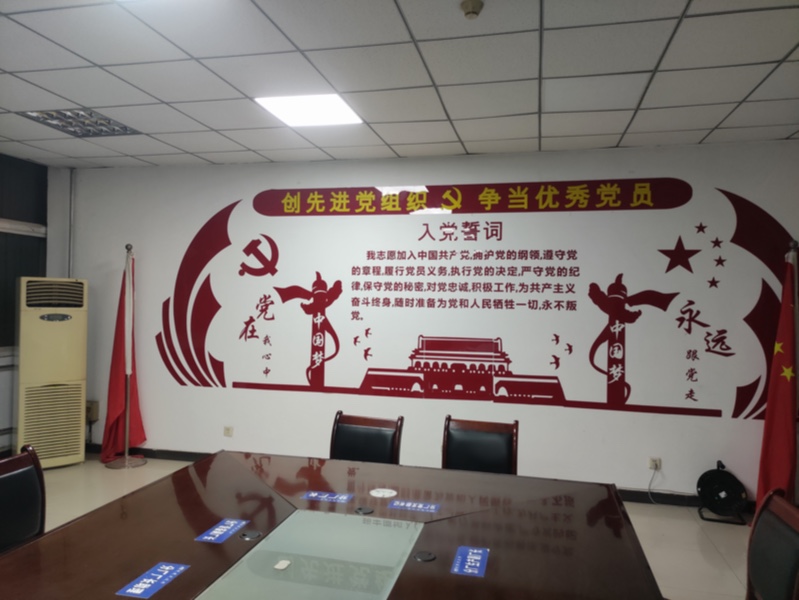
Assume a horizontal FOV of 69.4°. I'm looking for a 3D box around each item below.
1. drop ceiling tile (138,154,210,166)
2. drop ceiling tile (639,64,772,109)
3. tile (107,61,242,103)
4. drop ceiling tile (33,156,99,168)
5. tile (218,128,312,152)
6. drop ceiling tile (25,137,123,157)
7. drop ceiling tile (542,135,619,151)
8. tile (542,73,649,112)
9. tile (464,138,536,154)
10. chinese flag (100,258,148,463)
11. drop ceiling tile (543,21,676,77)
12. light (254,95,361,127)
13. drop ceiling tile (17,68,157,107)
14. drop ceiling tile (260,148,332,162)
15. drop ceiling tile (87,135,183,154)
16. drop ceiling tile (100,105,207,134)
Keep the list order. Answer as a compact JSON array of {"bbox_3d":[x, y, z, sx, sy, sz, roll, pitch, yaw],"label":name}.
[{"bbox_3d":[-2.094,-1.306,5.341,0.595,0.020,0.379,1,0,13],"label":"drop ceiling tile"},{"bbox_3d":[1.744,-1.231,3.321,0.595,0.020,0.595,1,0,13],"label":"drop ceiling tile"},{"bbox_3d":[-1.307,-1.294,3.427,0.595,0.020,0.595,1,0,13],"label":"tile"},{"bbox_3d":[-3.249,-1.332,5.631,0.576,0.020,0.382,1,0,13],"label":"drop ceiling tile"},{"bbox_3d":[-1.034,-1.286,4.590,0.595,0.020,0.595,1,0,13],"label":"tile"},{"bbox_3d":[-2.799,-1.321,5.005,0.595,0.020,0.595,1,0,13],"label":"drop ceiling tile"},{"bbox_3d":[1.411,-1.237,4.525,0.595,0.020,0.392,1,0,13],"label":"drop ceiling tile"},{"bbox_3d":[1.160,-1.242,3.463,0.595,0.020,0.595,1,0,13],"label":"tile"},{"bbox_3d":[0.831,-1.251,4.680,0.595,0.020,0.384,1,0,13],"label":"tile"},{"bbox_3d":[-2.602,0.529,5.463,0.360,1.915,0.280,1,0,13],"label":"chinese flag"},{"bbox_3d":[1.019,-1.246,2.874,0.595,0.020,0.595,1,0,13],"label":"drop ceiling tile"},{"bbox_3d":[-0.588,-1.284,3.893,0.595,0.030,0.595,1,0,13],"label":"light"},{"bbox_3d":[-1.894,-1.305,3.585,0.595,0.020,0.595,1,0,13],"label":"drop ceiling tile"},{"bbox_3d":[-0.923,-1.286,5.079,0.594,0.020,0.382,1,0,13],"label":"drop ceiling tile"},{"bbox_3d":[-2.213,-1.310,4.866,0.595,0.020,0.595,1,0,13],"label":"drop ceiling tile"},{"bbox_3d":[-1.759,-1.302,4.156,0.594,0.020,0.594,1,0,13],"label":"drop ceiling tile"}]

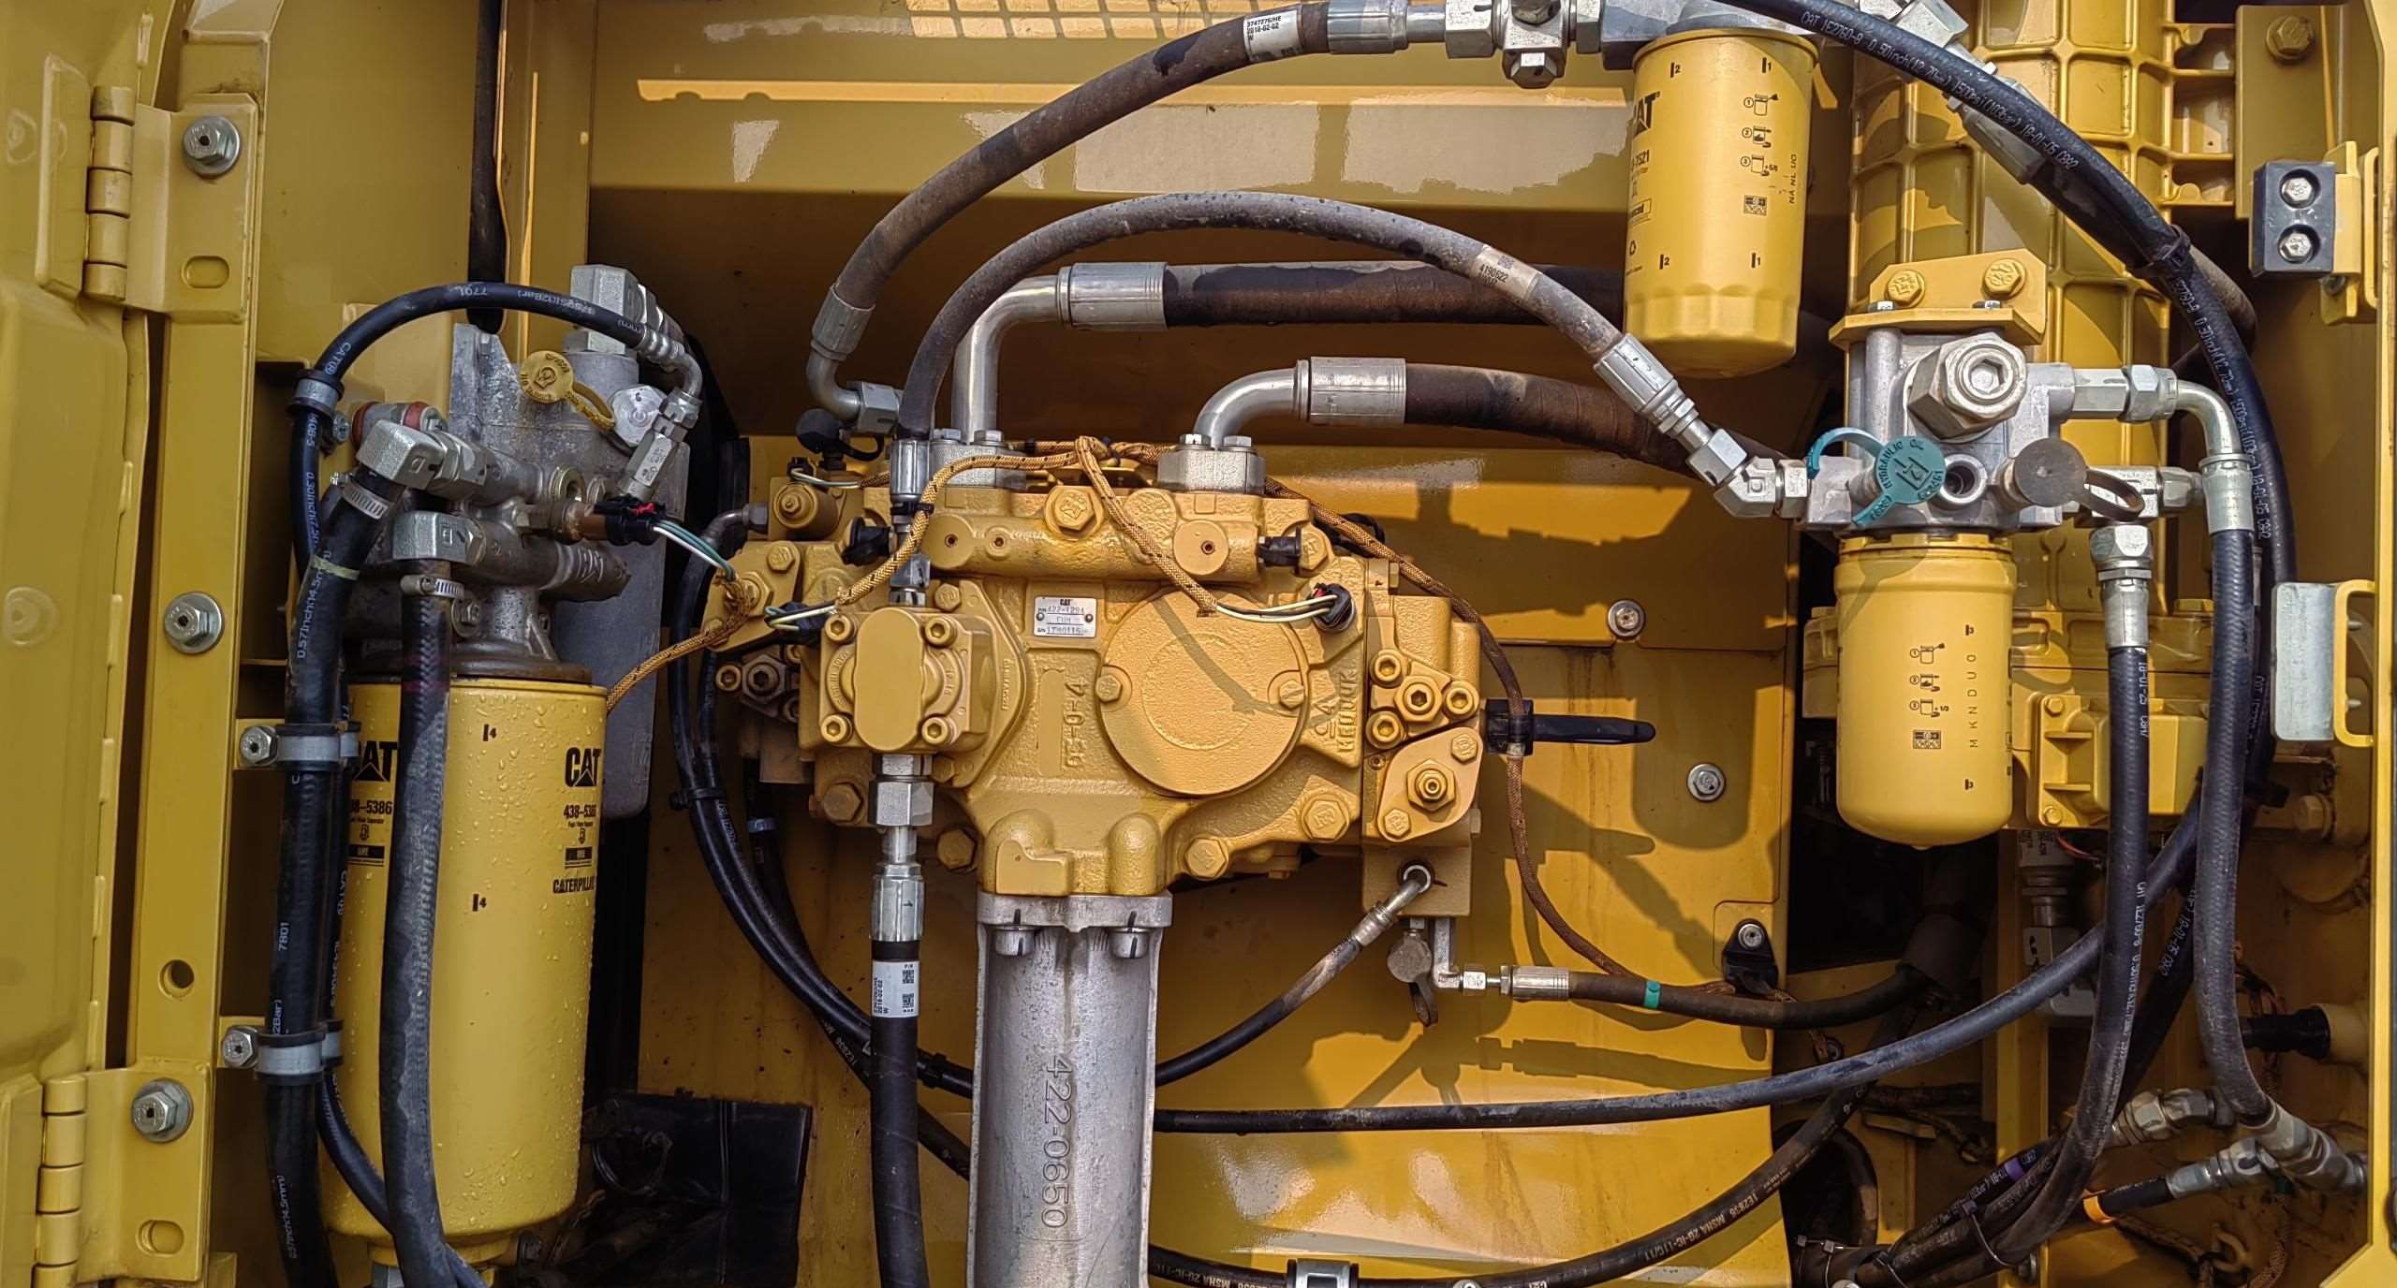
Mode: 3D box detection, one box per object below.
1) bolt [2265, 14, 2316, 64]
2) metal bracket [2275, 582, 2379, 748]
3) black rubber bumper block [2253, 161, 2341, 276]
[{"bbox_3d":[0.619,-0.343,1.060,0.026,0.026,0.016,1,-2,3],"label":"bolt"},{"bbox_3d":[0.584,0.010,0.970,0.047,0.083,0.023,1,-2,3],"label":"metal bracket"},{"bbox_3d":[0.573,-0.222,0.975,0.037,0.057,0.016,1,-2,3],"label":"black rubber bumper block"}]

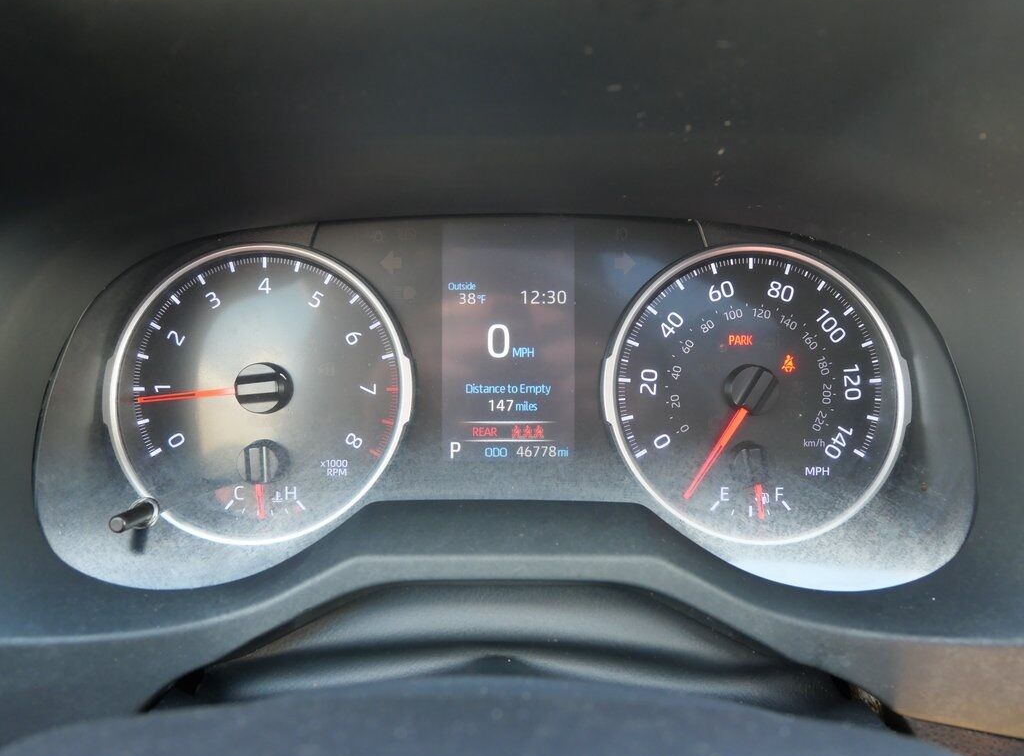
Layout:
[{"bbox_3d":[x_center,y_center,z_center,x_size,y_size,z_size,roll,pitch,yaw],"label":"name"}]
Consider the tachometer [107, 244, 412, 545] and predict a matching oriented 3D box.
[{"bbox_3d":[-0.096,0.006,0.269,0.115,0.112,0.020,0,1,-1],"label":"tachometer"}]

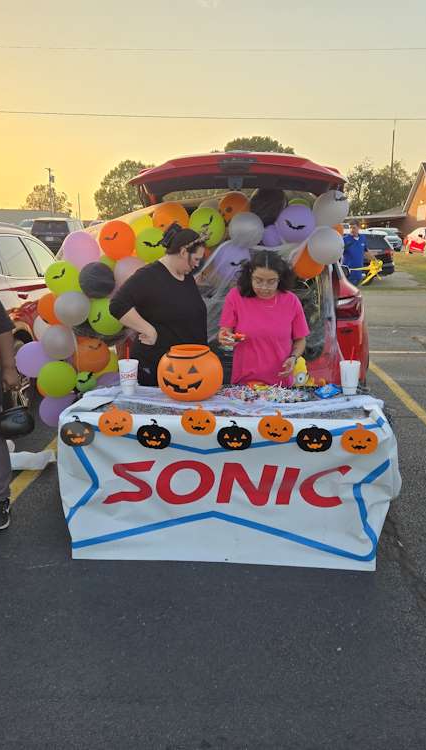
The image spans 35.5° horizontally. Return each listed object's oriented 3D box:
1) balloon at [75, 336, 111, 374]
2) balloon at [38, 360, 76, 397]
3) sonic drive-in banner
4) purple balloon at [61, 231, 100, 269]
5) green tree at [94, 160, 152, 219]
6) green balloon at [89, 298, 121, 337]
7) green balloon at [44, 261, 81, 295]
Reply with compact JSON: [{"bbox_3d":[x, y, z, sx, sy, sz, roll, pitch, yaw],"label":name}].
[{"bbox_3d":[-0.880,-0.150,4.850,0.265,0.280,0.265,1,13,0],"label":"balloon"},{"bbox_3d":[-1.095,0.028,4.680,0.275,0.265,0.275,1,13,0],"label":"balloon"},{"bbox_3d":[0.062,0.530,3.295,1.600,0.790,0.280,1,13,4],"label":"sonic drive-in banner"},{"bbox_3d":[-0.957,-0.903,4.800,0.270,0.280,0.270,1,13,0],"label":"purple balloon"},{"bbox_3d":[-10.707,-21.816,82.238,8.500,9.800,8.500,0,13,0],"label":"green tree"},{"bbox_3d":[-0.701,-0.380,4.350,0.245,0.260,0.245,0,13,0],"label":"green balloon"},{"bbox_3d":[-1.062,-0.690,4.700,0.255,0.260,0.255,0,12,0],"label":"green balloon"}]

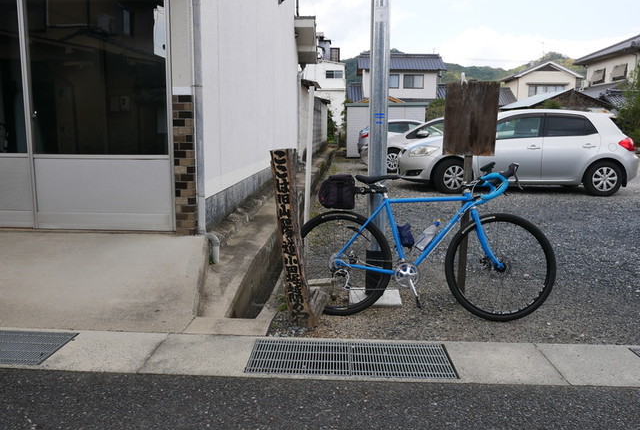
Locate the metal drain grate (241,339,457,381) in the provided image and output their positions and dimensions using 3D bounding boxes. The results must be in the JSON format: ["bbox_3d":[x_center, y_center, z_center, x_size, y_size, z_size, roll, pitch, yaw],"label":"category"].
[{"bbox_3d":[0.157,0.757,2.671,1.025,0.040,0.405,1,9,2],"label":"metal drain grate"}]

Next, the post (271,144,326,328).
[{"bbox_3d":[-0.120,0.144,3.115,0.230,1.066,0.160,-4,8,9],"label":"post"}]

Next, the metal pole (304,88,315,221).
[{"bbox_3d":[-0.101,-0.404,4.872,0.050,1.582,0.050,3,8,0],"label":"metal pole"}]

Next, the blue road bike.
[{"bbox_3d":[0.636,0.170,3.336,1.700,1.000,0.460,1,0,6],"label":"blue road bike"}]

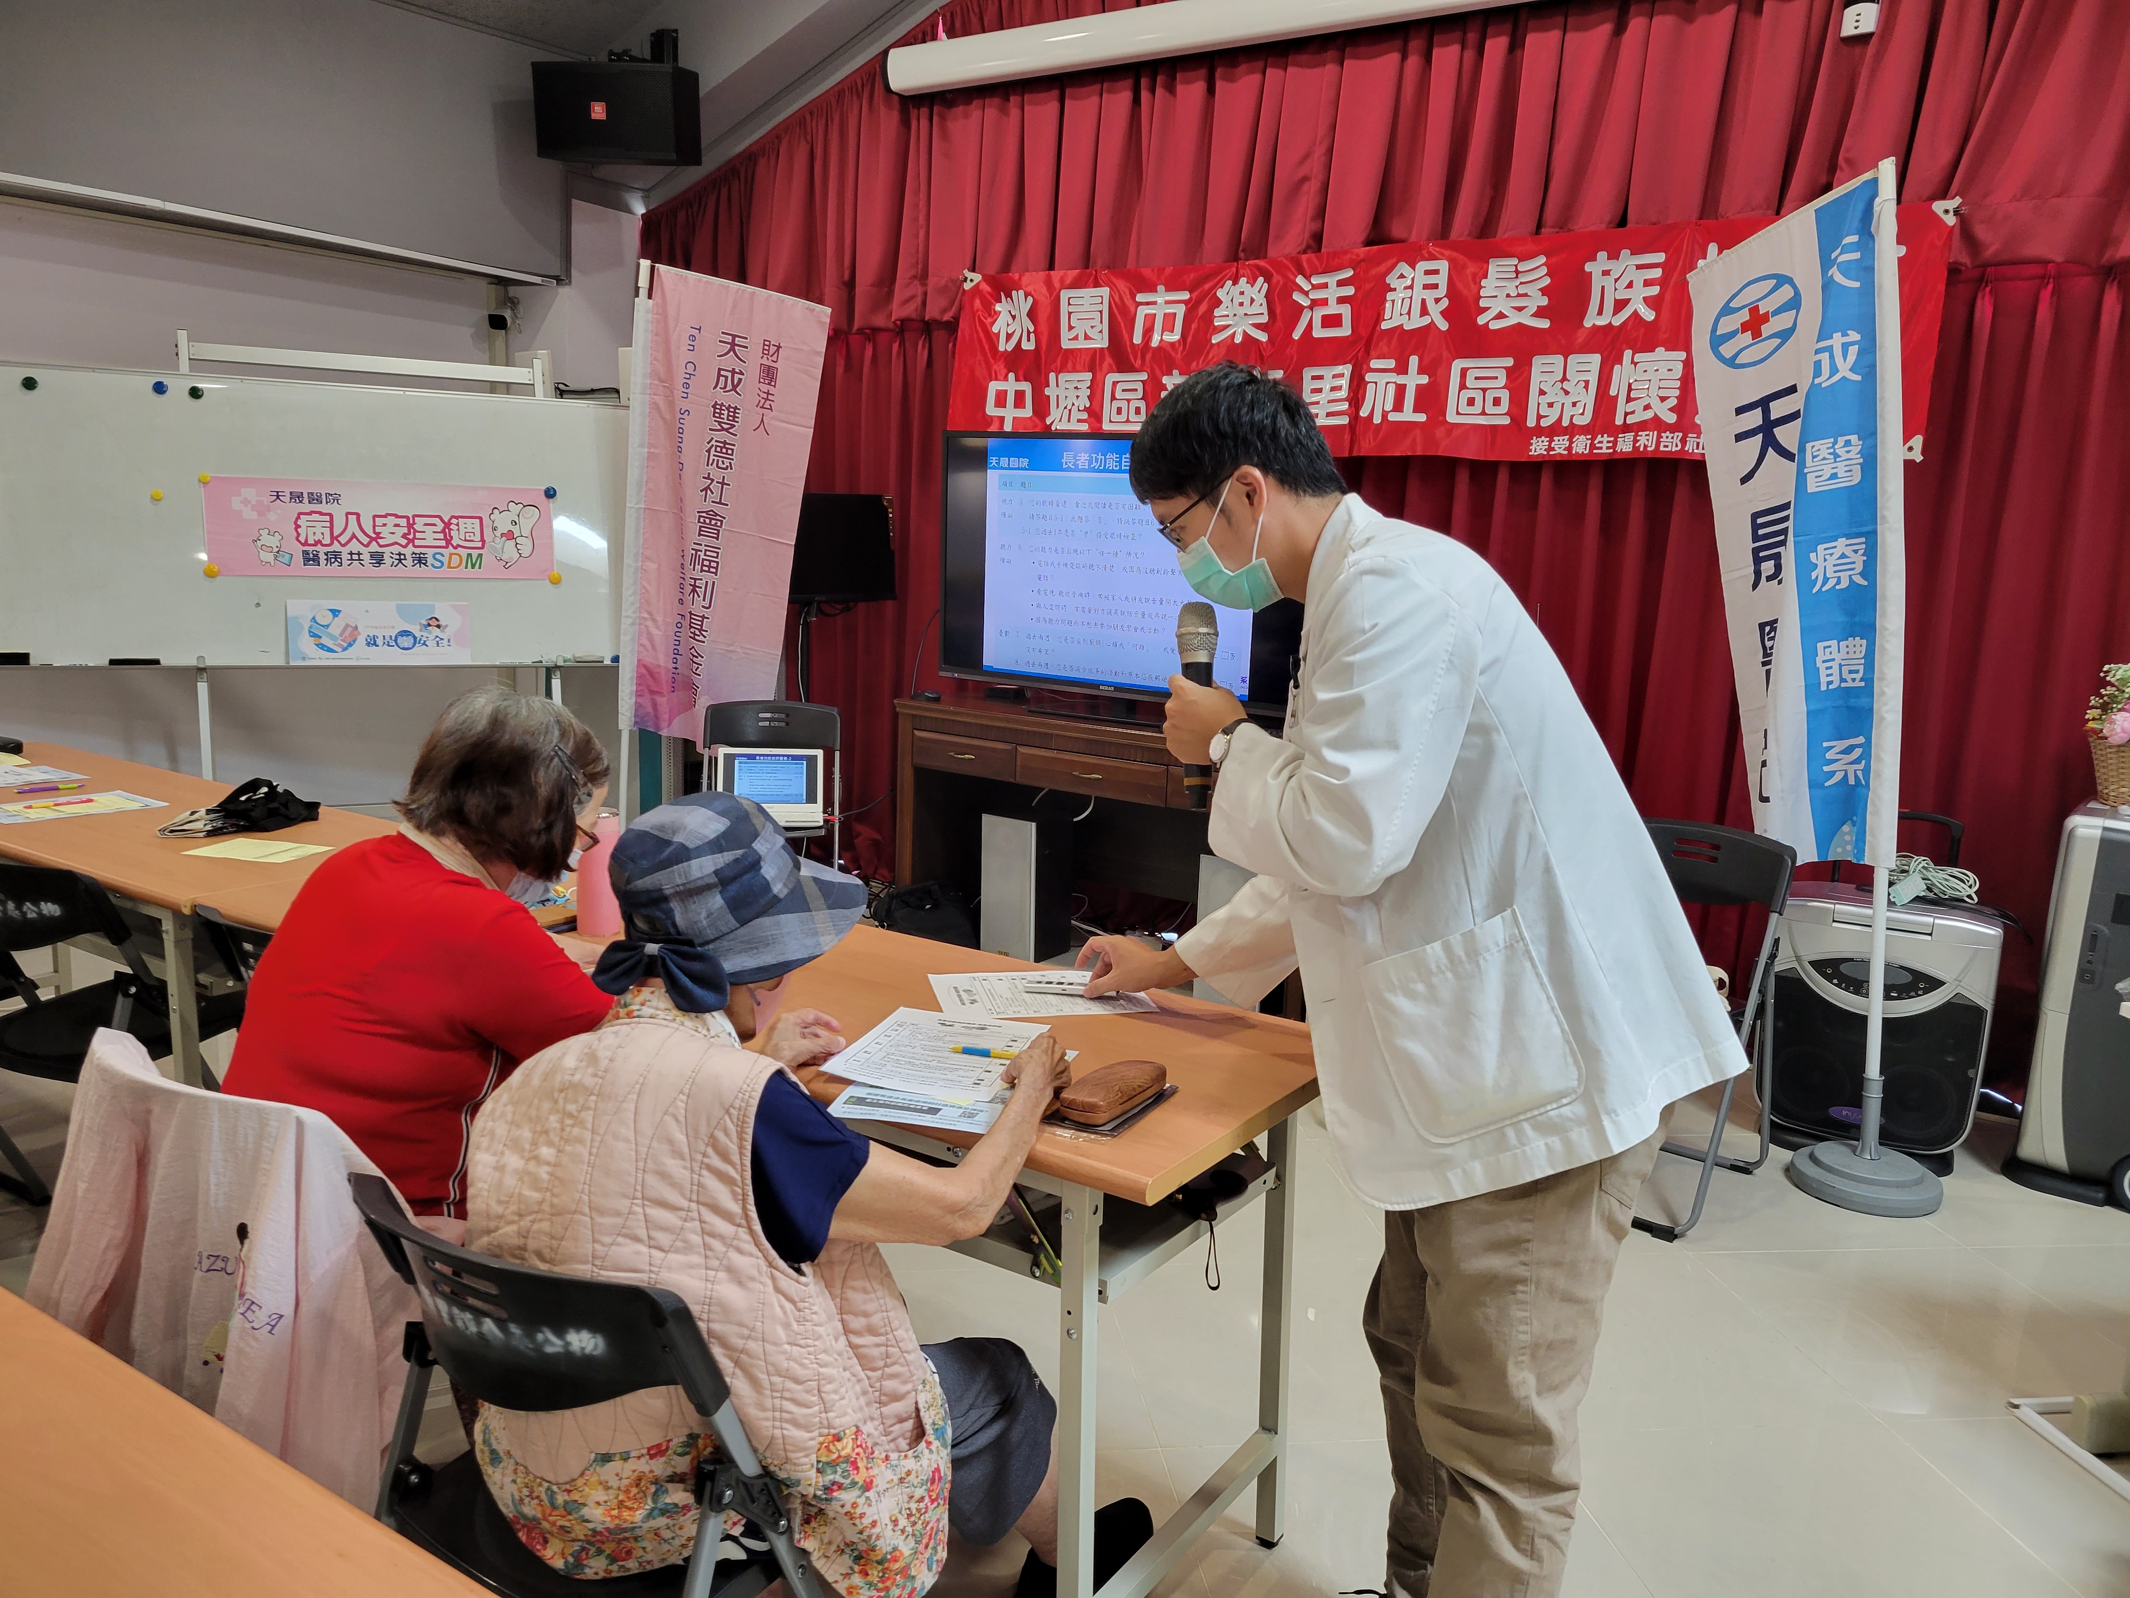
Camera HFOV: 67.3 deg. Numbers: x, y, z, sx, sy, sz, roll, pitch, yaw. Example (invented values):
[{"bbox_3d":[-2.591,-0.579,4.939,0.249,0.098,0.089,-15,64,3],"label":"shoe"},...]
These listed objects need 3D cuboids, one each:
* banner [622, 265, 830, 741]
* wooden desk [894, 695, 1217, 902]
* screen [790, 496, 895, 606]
[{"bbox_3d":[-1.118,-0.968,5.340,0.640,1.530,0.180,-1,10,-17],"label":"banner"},{"bbox_3d":[0.234,0.147,5.181,1.680,0.820,0.550,9,12,39],"label":"wooden desk"},{"bbox_3d":[-0.920,-0.914,5.800,0.600,0.370,0.070,1,9,-3],"label":"screen"}]

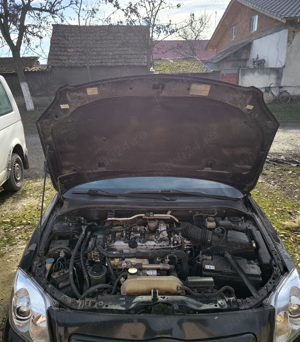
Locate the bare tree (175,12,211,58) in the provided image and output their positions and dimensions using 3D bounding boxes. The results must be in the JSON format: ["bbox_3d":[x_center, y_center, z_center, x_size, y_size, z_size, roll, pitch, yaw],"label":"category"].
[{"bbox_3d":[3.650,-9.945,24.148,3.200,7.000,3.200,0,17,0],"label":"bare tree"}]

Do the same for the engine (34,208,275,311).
[{"bbox_3d":[0.030,0.522,1.508,1.150,0.420,0.720,0,17,-1],"label":"engine"}]

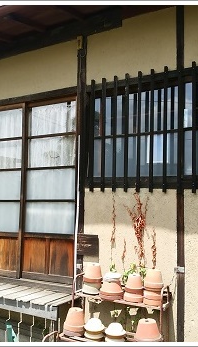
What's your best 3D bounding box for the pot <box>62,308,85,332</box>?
[{"bbox_3d":[-0.183,1.121,2.627,0.161,0.177,0.161,1,-4,0],"label":"pot"}]

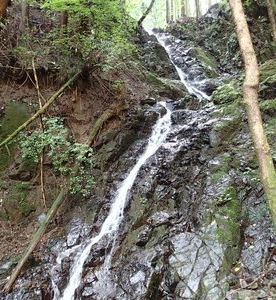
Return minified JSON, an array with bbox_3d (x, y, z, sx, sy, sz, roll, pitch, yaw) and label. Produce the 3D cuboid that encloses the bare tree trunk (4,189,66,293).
[{"bbox_3d":[-1.774,1.500,5.150,0.130,1.963,0.130,-5,-44,34],"label":"bare tree trunk"}]

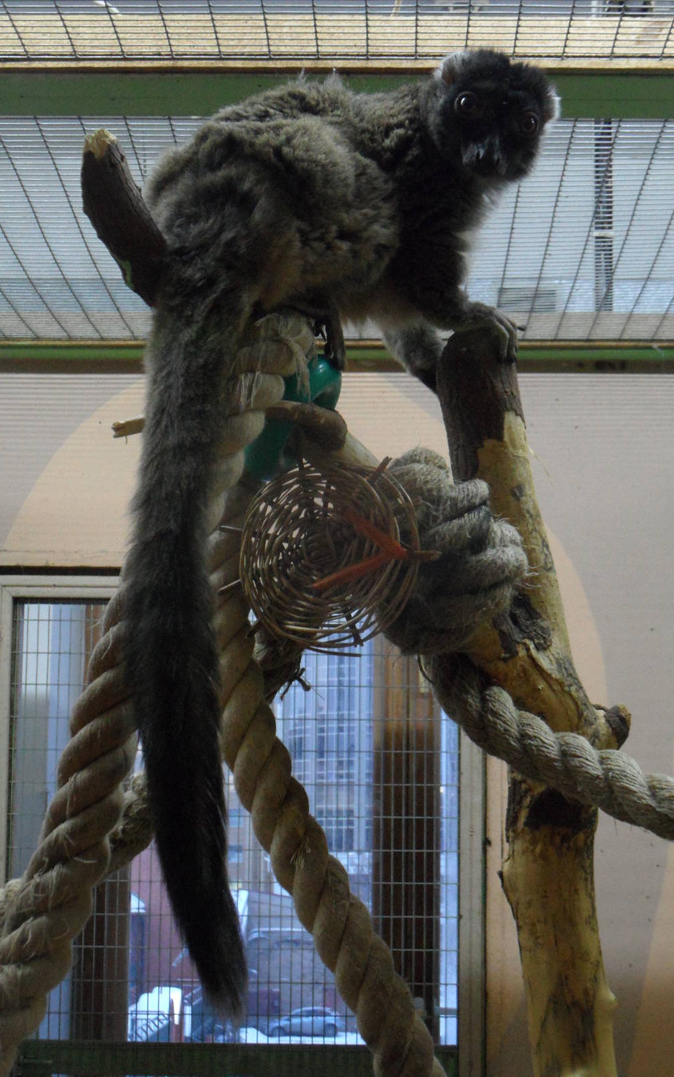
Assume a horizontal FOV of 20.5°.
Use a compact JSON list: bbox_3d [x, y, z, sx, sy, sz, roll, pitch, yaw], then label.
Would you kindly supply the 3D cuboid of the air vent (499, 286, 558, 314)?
[{"bbox_3d":[0.471,-0.589,4.607,0.151,0.068,0.030,0,-7,1],"label":"air vent"}]

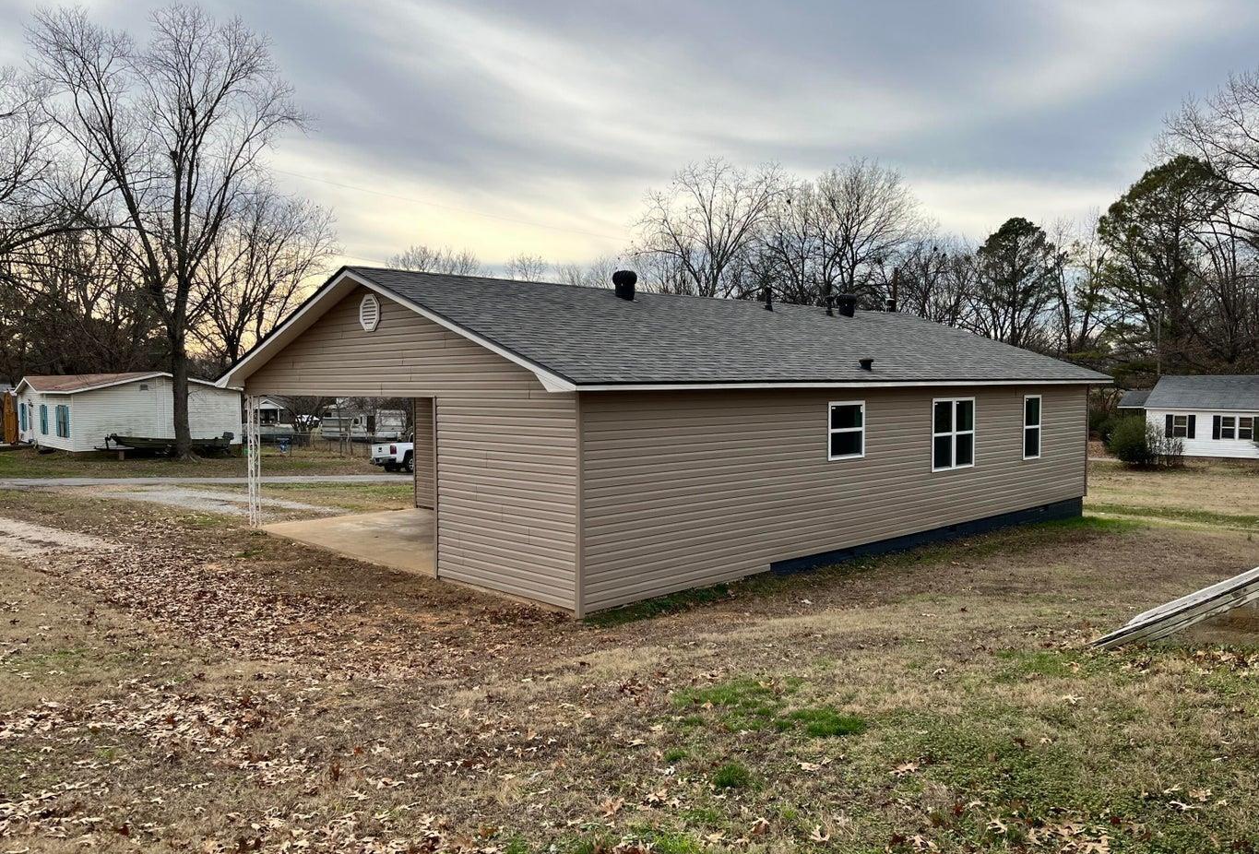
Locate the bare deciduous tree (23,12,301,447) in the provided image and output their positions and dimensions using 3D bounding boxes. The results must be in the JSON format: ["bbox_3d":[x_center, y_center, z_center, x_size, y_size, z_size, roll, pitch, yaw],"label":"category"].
[{"bbox_3d":[-20.286,-8.653,41.500,12.220,19.880,11.500,-2,3,-26],"label":"bare deciduous tree"}]

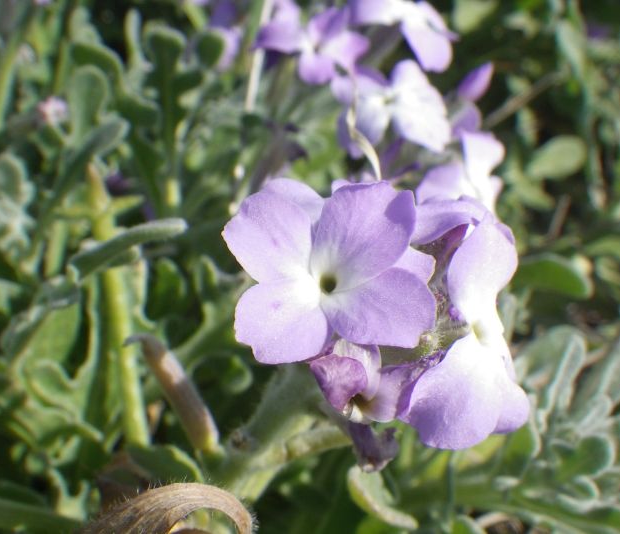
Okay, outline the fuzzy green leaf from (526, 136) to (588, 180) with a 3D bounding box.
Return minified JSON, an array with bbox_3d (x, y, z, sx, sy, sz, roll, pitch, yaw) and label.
[{"bbox_3d":[0.086,-0.038,0.300,0.021,0.015,0.008,5,30,-3],"label":"fuzzy green leaf"}]

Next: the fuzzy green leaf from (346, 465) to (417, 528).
[{"bbox_3d":[0.014,0.046,0.172,0.007,0.016,0.007,-43,12,-1],"label":"fuzzy green leaf"}]

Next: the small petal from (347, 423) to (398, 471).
[{"bbox_3d":[0.011,0.031,0.148,0.008,0.008,0.007,-5,18,-17],"label":"small petal"}]

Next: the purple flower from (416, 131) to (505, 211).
[{"bbox_3d":[0.036,-0.022,0.200,0.023,0.021,0.015,-17,29,-34],"label":"purple flower"}]

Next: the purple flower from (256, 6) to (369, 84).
[{"bbox_3d":[0.001,-0.061,0.235,0.031,0.022,0.016,0,30,0],"label":"purple flower"}]

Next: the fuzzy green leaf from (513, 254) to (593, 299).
[{"bbox_3d":[0.068,0.002,0.245,0.027,0.012,0.009,6,24,-9],"label":"fuzzy green leaf"}]

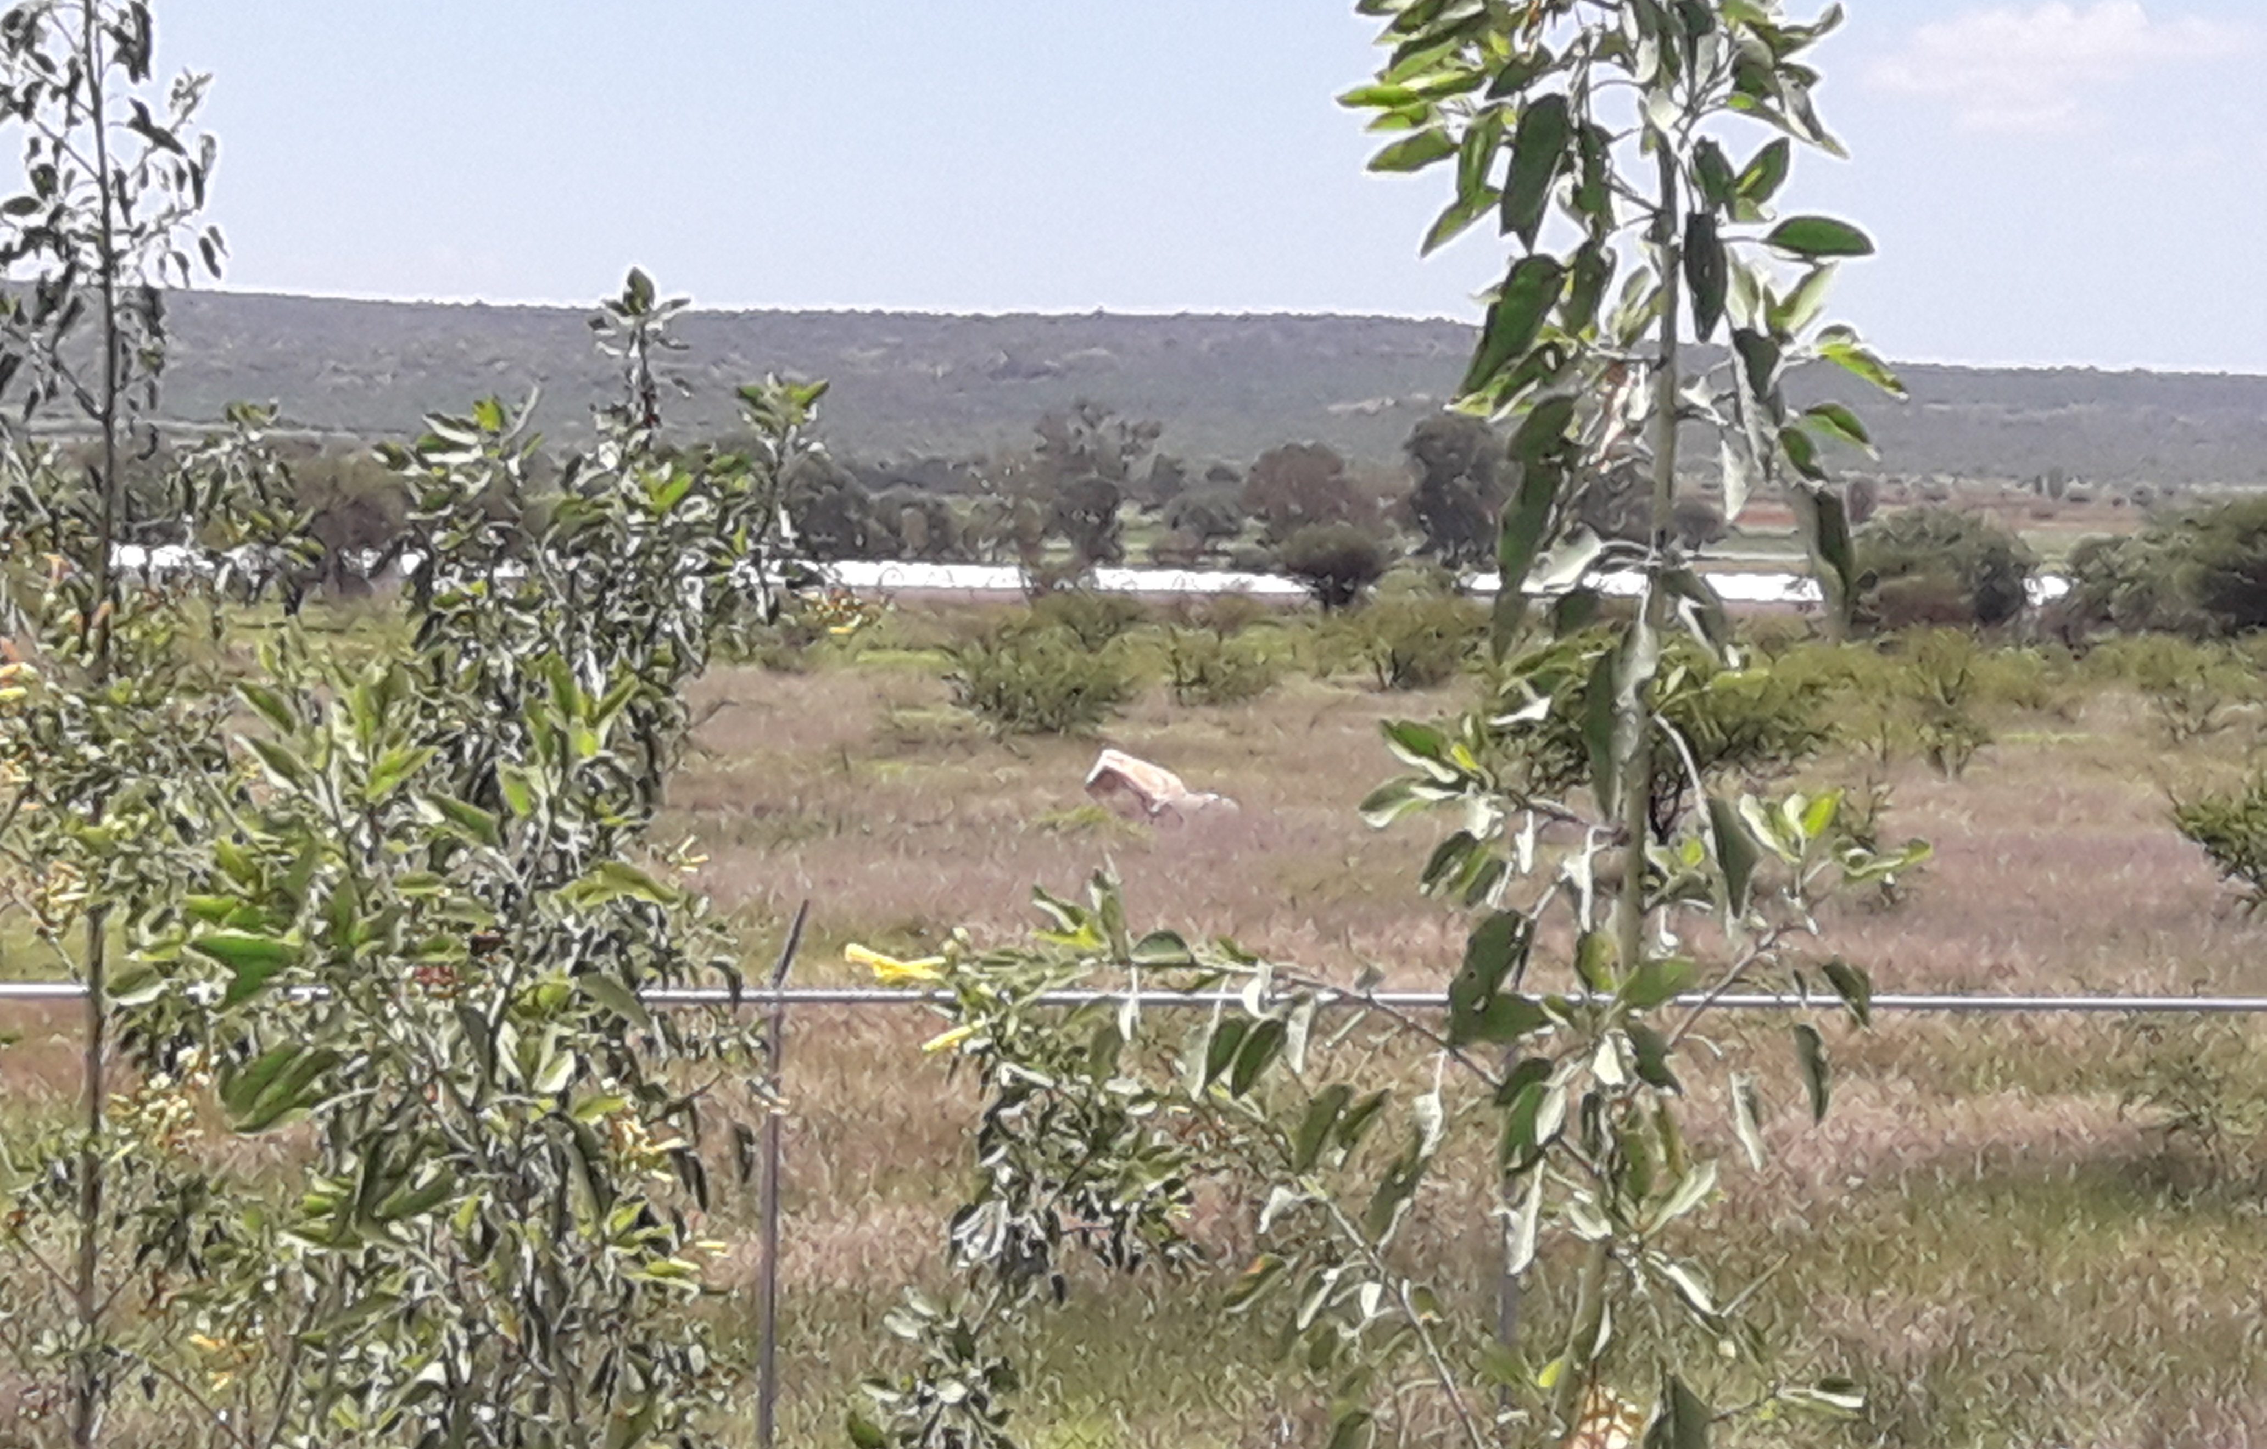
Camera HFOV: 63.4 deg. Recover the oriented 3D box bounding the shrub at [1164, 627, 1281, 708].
[{"bbox_3d":[1.545,-0.989,32.000,1.950,1.360,1.710,1,8,0],"label":"shrub"}]

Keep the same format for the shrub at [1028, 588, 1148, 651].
[{"bbox_3d":[-0.973,-2.251,39.500,2.590,1.310,2.280,1,8,0],"label":"shrub"}]

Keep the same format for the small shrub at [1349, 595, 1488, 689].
[{"bbox_3d":[5.365,-1.533,34.500,2.500,1.730,2.200,1,8,0],"label":"small shrub"}]

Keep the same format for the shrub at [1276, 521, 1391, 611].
[{"bbox_3d":[5.730,-4.538,52.500,3.300,2.480,2.900,1,8,0],"label":"shrub"}]

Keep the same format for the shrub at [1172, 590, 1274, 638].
[{"bbox_3d":[2.118,-2.575,43.000,2.370,1.100,2.080,1,8,0],"label":"shrub"}]

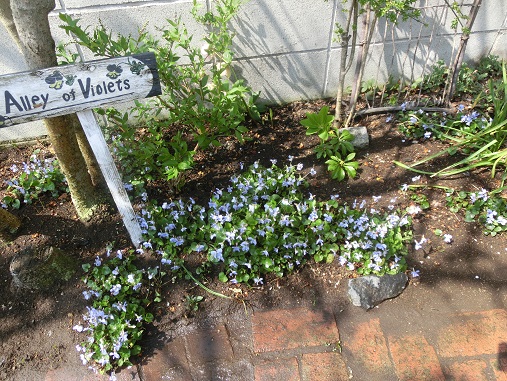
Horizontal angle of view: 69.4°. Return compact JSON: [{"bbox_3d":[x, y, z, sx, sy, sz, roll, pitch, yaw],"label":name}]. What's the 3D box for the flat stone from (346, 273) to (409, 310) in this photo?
[{"bbox_3d":[0.326,0.251,0.941,0.152,0.050,0.085,-15,46,-13],"label":"flat stone"}]

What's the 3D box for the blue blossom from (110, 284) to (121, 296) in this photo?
[{"bbox_3d":[-0.337,0.244,0.895,0.026,0.024,0.020,-9,45,-7],"label":"blue blossom"}]

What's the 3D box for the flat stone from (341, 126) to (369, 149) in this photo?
[{"bbox_3d":[0.345,-0.180,1.260,0.094,0.042,0.068,-6,45,-4],"label":"flat stone"}]

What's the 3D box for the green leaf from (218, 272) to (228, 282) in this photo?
[{"bbox_3d":[-0.079,0.228,0.958,0.026,0.014,0.027,-9,45,-7],"label":"green leaf"}]

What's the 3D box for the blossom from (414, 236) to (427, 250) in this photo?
[{"bbox_3d":[0.456,0.145,1.002,0.031,0.028,0.025,-9,45,-7],"label":"blossom"}]

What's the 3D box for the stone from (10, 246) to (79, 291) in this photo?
[{"bbox_3d":[-0.546,0.205,0.969,0.168,0.060,0.108,-9,45,-7],"label":"stone"}]

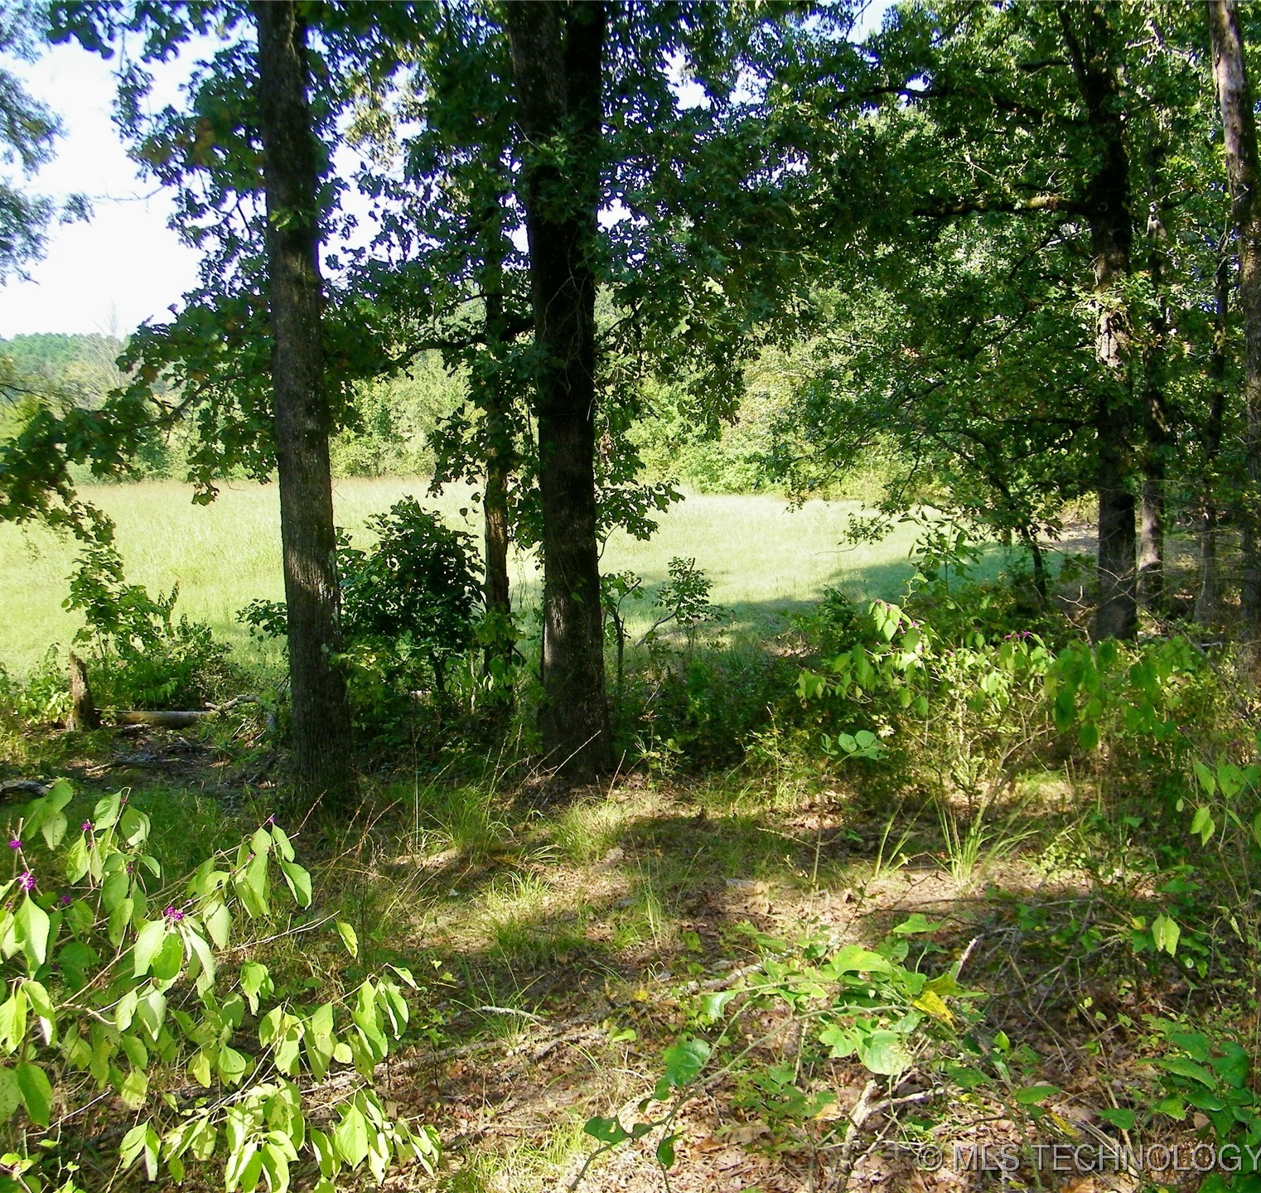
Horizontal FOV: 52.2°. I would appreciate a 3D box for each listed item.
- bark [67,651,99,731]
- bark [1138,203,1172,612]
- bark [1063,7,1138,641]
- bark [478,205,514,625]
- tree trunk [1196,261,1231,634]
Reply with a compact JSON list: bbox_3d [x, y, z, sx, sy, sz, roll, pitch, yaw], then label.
[{"bbox_3d":[-3.413,0.590,7.976,0.190,0.500,0.180,-6,6,-23],"label":"bark"},{"bbox_3d":[5.528,-1.950,13.595,0.280,4.309,0.270,0,6,22],"label":"bark"},{"bbox_3d":[4.153,-2.322,11.337,0.500,5.551,0.420,-3,6,21],"label":"bark"},{"bbox_3d":[-0.889,-1.013,8.650,0.200,3.153,0.190,-1,5,-6],"label":"bark"},{"bbox_3d":[5.737,-1.512,12.628,0.170,3.621,0.160,3,6,24],"label":"tree trunk"}]

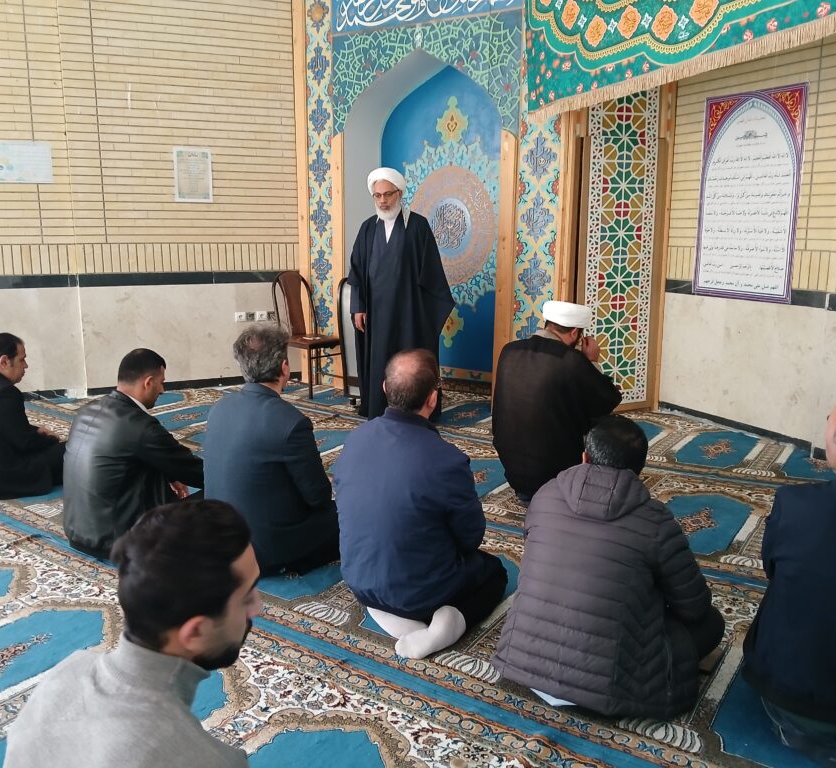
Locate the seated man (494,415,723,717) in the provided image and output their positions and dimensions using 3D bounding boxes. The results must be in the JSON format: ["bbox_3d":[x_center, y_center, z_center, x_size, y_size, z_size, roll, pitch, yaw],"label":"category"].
[{"bbox_3d":[0.563,0.452,2.232,0.620,0.780,0.640,7,12,33],"label":"seated man"}]

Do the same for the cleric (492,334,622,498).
[{"bbox_3d":[0.729,0.134,3.983,0.620,0.800,0.660,7,12,35],"label":"cleric"}]

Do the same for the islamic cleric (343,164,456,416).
[{"bbox_3d":[-0.132,-0.652,5.622,0.740,1.770,0.500,4,11,22],"label":"islamic cleric"}]

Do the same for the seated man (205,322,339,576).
[{"bbox_3d":[-0.531,0.230,3.057,0.530,0.920,0.680,7,12,35],"label":"seated man"}]

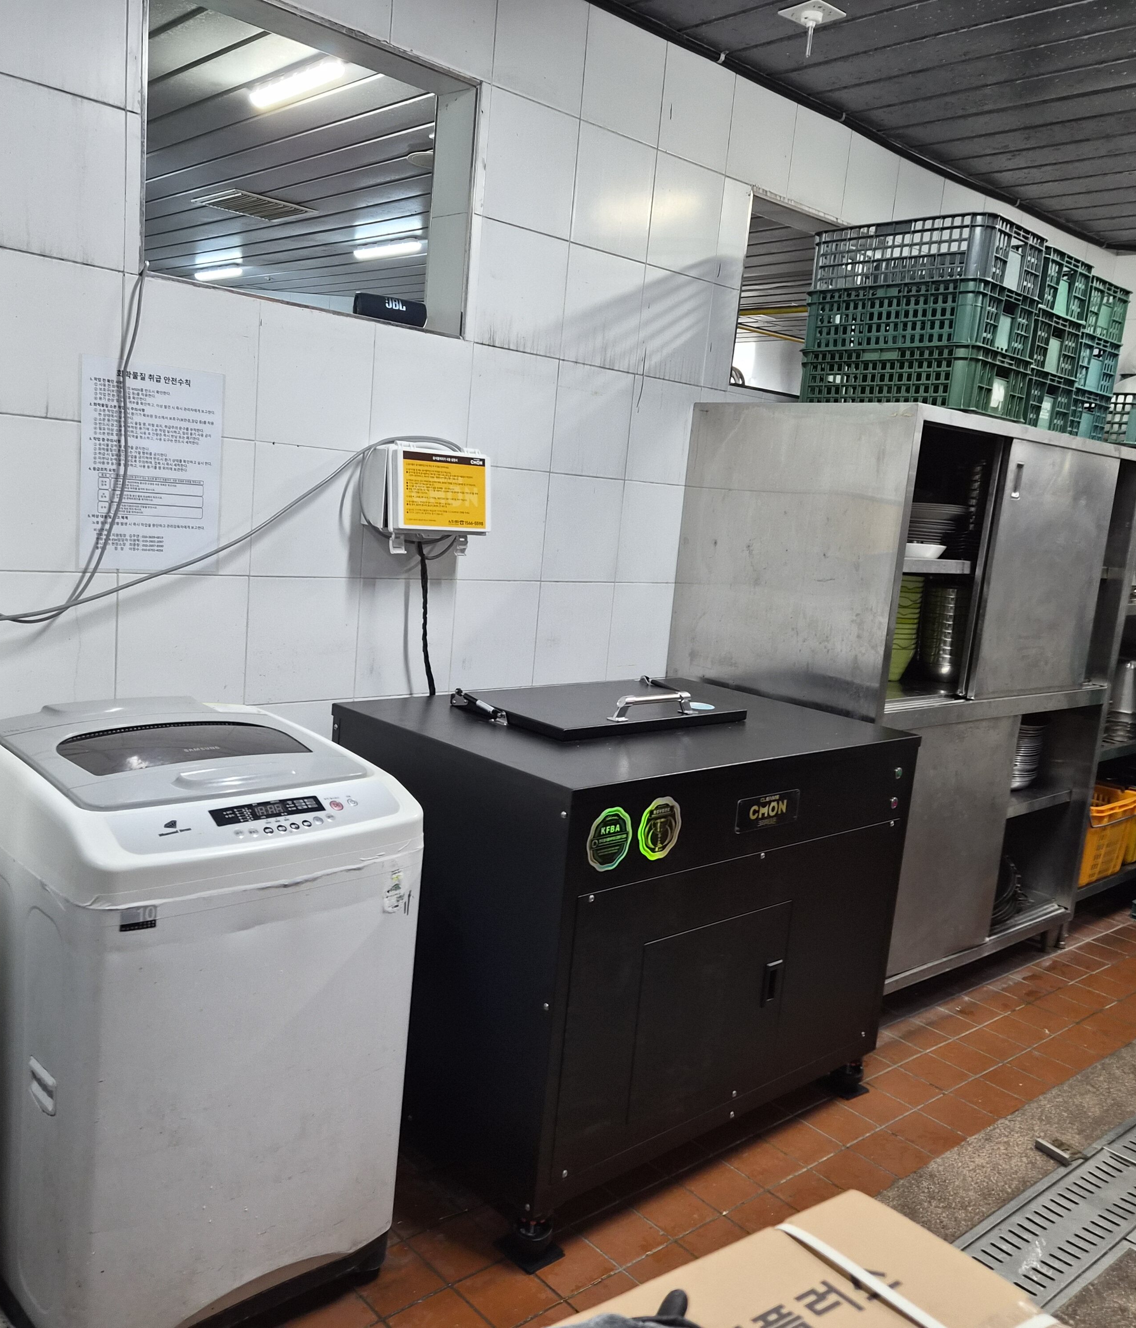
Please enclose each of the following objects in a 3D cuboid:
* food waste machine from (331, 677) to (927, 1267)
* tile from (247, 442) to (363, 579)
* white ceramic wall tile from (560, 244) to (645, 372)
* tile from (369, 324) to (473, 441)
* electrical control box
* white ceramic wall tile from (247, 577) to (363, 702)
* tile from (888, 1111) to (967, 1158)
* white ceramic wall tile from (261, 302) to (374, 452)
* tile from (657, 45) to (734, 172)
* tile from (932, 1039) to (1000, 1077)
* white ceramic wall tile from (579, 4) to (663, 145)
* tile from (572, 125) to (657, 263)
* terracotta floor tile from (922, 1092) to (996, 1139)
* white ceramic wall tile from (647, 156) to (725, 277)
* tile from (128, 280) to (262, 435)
[{"bbox_3d":[0.126,0.595,2.931,1.218,1.008,0.814,-3,12,-44],"label":"food waste machine"},{"bbox_3d":[-0.607,-0.355,2.763,0.297,0.302,0.010,-3,11,-43],"label":"tile"},{"bbox_3d":[0.099,-0.985,3.283,0.297,0.302,0.010,-3,11,-43],"label":"white ceramic wall tile"},{"bbox_3d":[-0.361,-0.659,2.898,0.293,0.300,0.010,-3,11,-43],"label":"tile"},{"bbox_3d":[-0.345,-0.406,2.905,0.285,0.225,0.150,-3,12,-43],"label":"electrical control box"},{"bbox_3d":[-0.629,-0.056,2.787,0.293,0.300,0.010,-3,11,-43],"label":"white ceramic wall tile"},{"bbox_3d":[0.888,1.168,2.922,0.150,0.012,0.150,-3,12,-43],"label":"tile"},{"bbox_3d":[-0.582,-0.654,2.720,0.297,0.302,0.010,-3,11,-43],"label":"white ceramic wall tile"},{"bbox_3d":[0.376,-1.606,3.418,0.300,0.300,0.010,-3,12,-43],"label":"tile"},{"bbox_3d":[1.124,1.126,3.343,0.150,0.012,0.150,-3,12,-43],"label":"tile"},{"bbox_3d":[0.152,-1.581,3.182,0.299,0.290,0.010,-3,12,-44],"label":"white ceramic wall tile"},{"bbox_3d":[0.124,-1.277,3.208,0.293,0.300,0.010,-3,11,-43],"label":"tile"},{"bbox_3d":[1.014,1.180,3.069,0.151,0.010,0.151,-3,12,-42],"label":"terracotta floor tile"},{"bbox_3d":[0.349,-1.290,3.406,0.295,0.302,0.010,-3,12,-43],"label":"white ceramic wall tile"},{"bbox_3d":[-0.795,-0.641,2.498,0.293,0.300,0.010,-3,11,-43],"label":"tile"}]

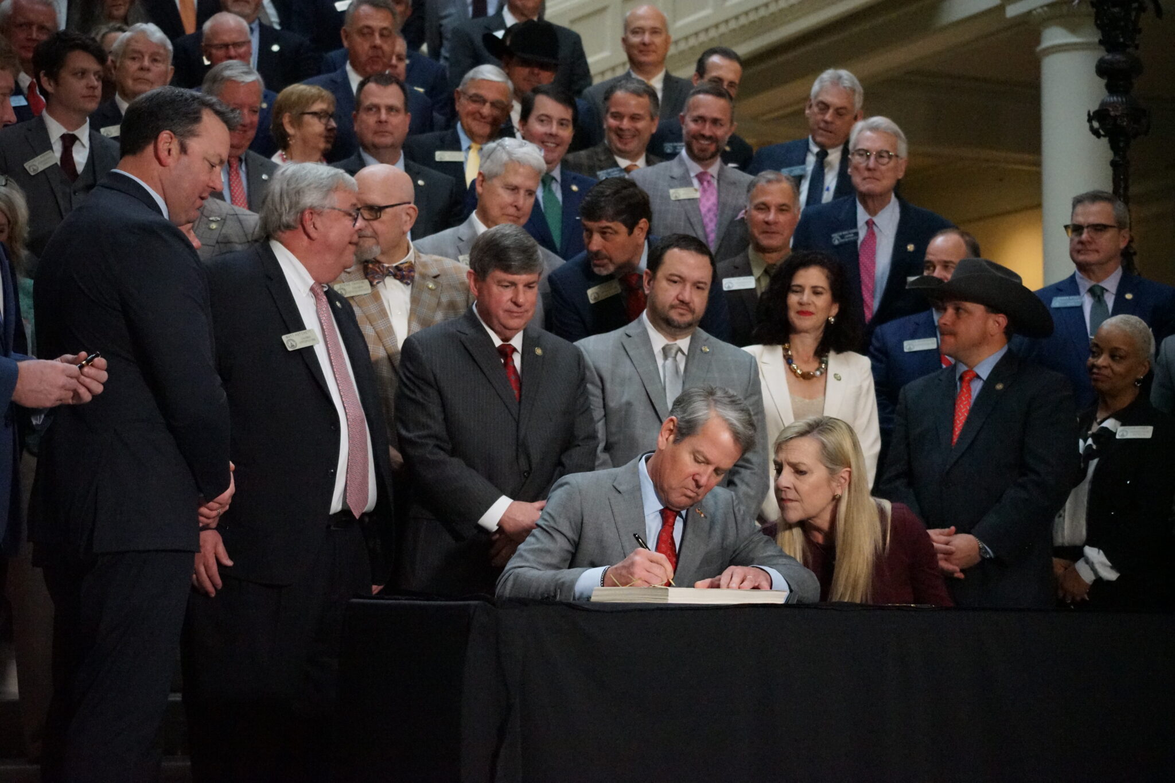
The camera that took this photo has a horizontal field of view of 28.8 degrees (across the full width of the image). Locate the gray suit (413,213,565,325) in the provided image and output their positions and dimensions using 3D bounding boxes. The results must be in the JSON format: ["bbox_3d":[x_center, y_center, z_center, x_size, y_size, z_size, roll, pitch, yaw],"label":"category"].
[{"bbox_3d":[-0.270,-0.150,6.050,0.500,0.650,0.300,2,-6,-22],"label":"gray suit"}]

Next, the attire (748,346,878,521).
[{"bbox_3d":[0.602,0.177,6.200,0.430,0.620,0.270,1,-5,-2],"label":"attire"}]

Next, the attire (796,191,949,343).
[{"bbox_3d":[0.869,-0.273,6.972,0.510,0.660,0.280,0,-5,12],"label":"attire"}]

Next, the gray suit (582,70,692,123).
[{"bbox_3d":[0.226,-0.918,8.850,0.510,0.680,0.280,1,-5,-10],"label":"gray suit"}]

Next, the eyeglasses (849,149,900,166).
[{"bbox_3d":[0.870,-0.714,6.950,0.138,0.047,0.140,-1,-2,17],"label":"eyeglasses"}]

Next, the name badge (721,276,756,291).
[{"bbox_3d":[0.433,-0.308,6.520,0.092,0.033,0.006,-5,-16,-11],"label":"name badge"}]

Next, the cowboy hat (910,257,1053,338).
[{"bbox_3d":[1.021,-0.237,5.900,0.380,0.155,0.320,15,-12,-33],"label":"cowboy hat"}]

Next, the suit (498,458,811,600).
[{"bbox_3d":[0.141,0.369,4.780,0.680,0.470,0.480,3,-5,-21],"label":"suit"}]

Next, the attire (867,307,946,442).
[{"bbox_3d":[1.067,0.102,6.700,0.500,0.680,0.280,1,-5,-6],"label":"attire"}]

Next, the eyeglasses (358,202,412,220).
[{"bbox_3d":[-0.507,-0.444,5.553,0.140,0.043,0.140,-4,5,38],"label":"eyeglasses"}]

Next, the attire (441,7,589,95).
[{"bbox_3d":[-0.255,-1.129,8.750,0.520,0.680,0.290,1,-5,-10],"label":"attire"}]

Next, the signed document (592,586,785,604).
[{"bbox_3d":[0.169,0.343,3.830,0.218,0.025,0.283,3,-6,-24],"label":"signed document"}]

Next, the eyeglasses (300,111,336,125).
[{"bbox_3d":[-0.868,-0.867,7.220,0.138,0.042,0.138,5,-4,17],"label":"eyeglasses"}]

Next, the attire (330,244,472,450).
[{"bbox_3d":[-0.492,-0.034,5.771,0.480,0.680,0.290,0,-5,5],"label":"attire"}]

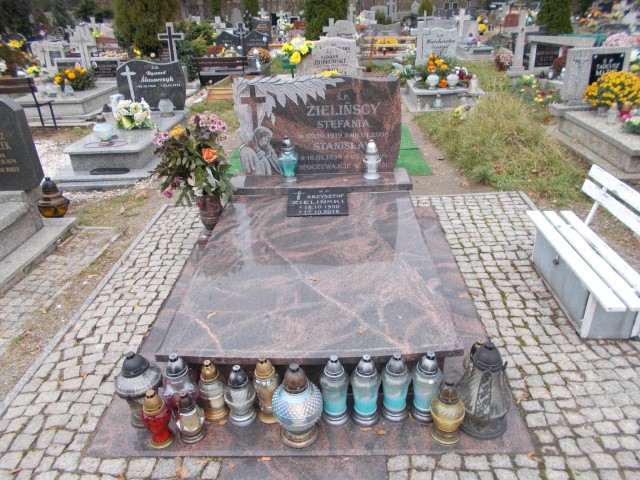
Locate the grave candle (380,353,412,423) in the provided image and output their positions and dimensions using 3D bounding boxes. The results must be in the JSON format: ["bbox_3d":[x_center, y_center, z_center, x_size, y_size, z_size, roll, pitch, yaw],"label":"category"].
[{"bbox_3d":[0.288,0.551,1.825,0.114,0.285,0.114,-1,28,3],"label":"grave candle"}]

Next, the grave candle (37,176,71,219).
[{"bbox_3d":[-2.142,-0.349,3.827,0.250,0.292,0.250,-2,28,4],"label":"grave candle"}]

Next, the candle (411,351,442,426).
[{"bbox_3d":[0.403,0.545,1.809,0.112,0.302,0.112,-1,28,3],"label":"candle"}]

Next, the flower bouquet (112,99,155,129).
[{"bbox_3d":[-1.946,-1.308,5.029,0.380,0.260,0.270,-1,28,3],"label":"flower bouquet"}]

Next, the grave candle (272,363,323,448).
[{"bbox_3d":[-0.080,0.584,1.750,0.188,0.326,0.188,-1,28,3],"label":"grave candle"}]

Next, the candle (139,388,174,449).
[{"bbox_3d":[-0.600,0.650,1.771,0.111,0.241,0.111,0,28,3],"label":"candle"}]

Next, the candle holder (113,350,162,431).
[{"bbox_3d":[-0.702,0.567,1.837,0.186,0.330,0.186,0,28,3],"label":"candle holder"}]

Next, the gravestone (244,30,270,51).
[{"bbox_3d":[-1.101,-3.426,8.424,0.460,0.470,0.080,0,28,3],"label":"gravestone"}]

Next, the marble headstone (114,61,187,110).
[{"bbox_3d":[-1.950,-1.794,5.563,0.750,0.560,0.090,-1,28,3],"label":"marble headstone"}]

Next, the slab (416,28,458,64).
[{"bbox_3d":[1.881,-3.066,7.749,0.660,0.630,0.110,-2,28,4],"label":"slab"}]

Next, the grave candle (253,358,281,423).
[{"bbox_3d":[-0.207,0.567,1.844,0.108,0.298,0.108,0,28,3],"label":"grave candle"}]

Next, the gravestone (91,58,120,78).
[{"bbox_3d":[-3.118,-2.474,6.972,0.400,0.260,0.030,0,28,3],"label":"gravestone"}]

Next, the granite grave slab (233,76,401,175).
[{"bbox_3d":[-0.010,-0.786,3.307,1.120,0.670,0.100,0,28,3],"label":"granite grave slab"}]

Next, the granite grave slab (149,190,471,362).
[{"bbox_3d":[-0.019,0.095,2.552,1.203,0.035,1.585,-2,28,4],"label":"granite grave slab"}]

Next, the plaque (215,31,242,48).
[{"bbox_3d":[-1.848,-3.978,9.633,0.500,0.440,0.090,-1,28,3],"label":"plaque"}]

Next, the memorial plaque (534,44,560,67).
[{"bbox_3d":[3.390,-2.759,7.188,0.340,0.330,0.050,-2,28,4],"label":"memorial plaque"}]

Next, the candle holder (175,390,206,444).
[{"bbox_3d":[-0.487,0.649,1.791,0.105,0.204,0.105,-1,28,3],"label":"candle holder"}]

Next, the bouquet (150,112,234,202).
[{"bbox_3d":[-0.815,-0.528,3.098,0.470,0.500,0.430,-1,28,3],"label":"bouquet"}]

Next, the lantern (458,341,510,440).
[{"bbox_3d":[0.623,0.537,1.777,0.195,0.365,0.195,0,28,3],"label":"lantern"}]

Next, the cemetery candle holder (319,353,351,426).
[{"bbox_3d":[0.060,0.561,1.832,0.113,0.305,0.113,0,28,3],"label":"cemetery candle holder"}]

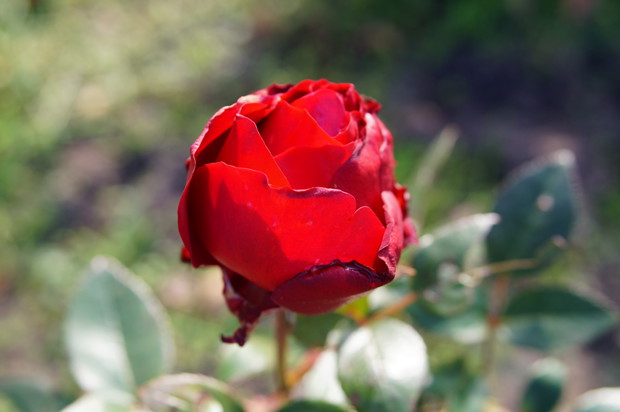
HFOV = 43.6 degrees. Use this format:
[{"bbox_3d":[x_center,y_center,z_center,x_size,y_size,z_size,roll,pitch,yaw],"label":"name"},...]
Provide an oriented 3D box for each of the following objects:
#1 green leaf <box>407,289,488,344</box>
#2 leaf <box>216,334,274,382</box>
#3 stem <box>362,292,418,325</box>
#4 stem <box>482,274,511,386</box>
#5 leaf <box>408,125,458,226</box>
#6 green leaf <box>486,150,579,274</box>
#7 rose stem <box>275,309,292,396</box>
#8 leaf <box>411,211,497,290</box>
[{"bbox_3d":[0.064,0.052,0.360,0.040,0.022,0.020,0,23,0],"label":"green leaf"},{"bbox_3d":[-0.030,0.071,0.360,0.028,0.023,0.014,-17,20,-7],"label":"leaf"},{"bbox_3d":[0.033,0.042,0.315,0.026,0.004,0.004,-29,0,-11],"label":"stem"},{"bbox_3d":[0.086,0.058,0.360,0.007,0.050,0.007,5,21,-2],"label":"stem"},{"bbox_3d":[0.064,-0.016,0.400,0.014,0.056,0.012,22,-3,32],"label":"leaf"},{"bbox_3d":[0.106,0.003,0.370,0.038,0.058,0.016,24,0,5],"label":"green leaf"},{"bbox_3d":[-0.010,0.055,0.295,0.006,0.036,0.006,1,23,0],"label":"rose stem"},{"bbox_3d":[0.061,0.020,0.330,0.030,0.038,0.014,41,7,25],"label":"leaf"}]

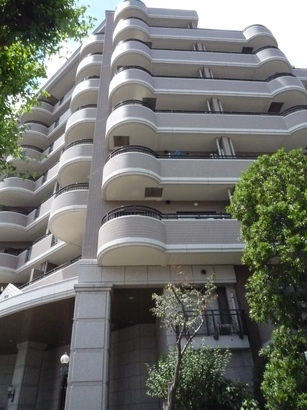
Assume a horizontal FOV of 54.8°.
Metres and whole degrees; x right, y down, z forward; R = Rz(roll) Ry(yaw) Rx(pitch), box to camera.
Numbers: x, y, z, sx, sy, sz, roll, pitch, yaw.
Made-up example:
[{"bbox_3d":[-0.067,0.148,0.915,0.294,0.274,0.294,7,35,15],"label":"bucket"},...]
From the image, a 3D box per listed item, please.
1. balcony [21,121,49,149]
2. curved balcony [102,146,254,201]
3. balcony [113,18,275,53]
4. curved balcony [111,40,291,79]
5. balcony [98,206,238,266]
[{"bbox_3d":[-10.151,-5.918,25.025,2.800,1.500,2.100,0,-36,-4],"label":"balcony"},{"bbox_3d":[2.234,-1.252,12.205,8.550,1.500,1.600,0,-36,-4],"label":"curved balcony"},{"bbox_3d":[2.814,-10.778,19.224,10.650,1.500,1.600,0,-36,-4],"label":"balcony"},{"bbox_3d":[2.881,-8.396,17.485,10.550,1.500,1.600,0,-36,-4],"label":"curved balcony"},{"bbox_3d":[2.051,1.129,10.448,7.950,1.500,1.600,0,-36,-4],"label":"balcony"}]

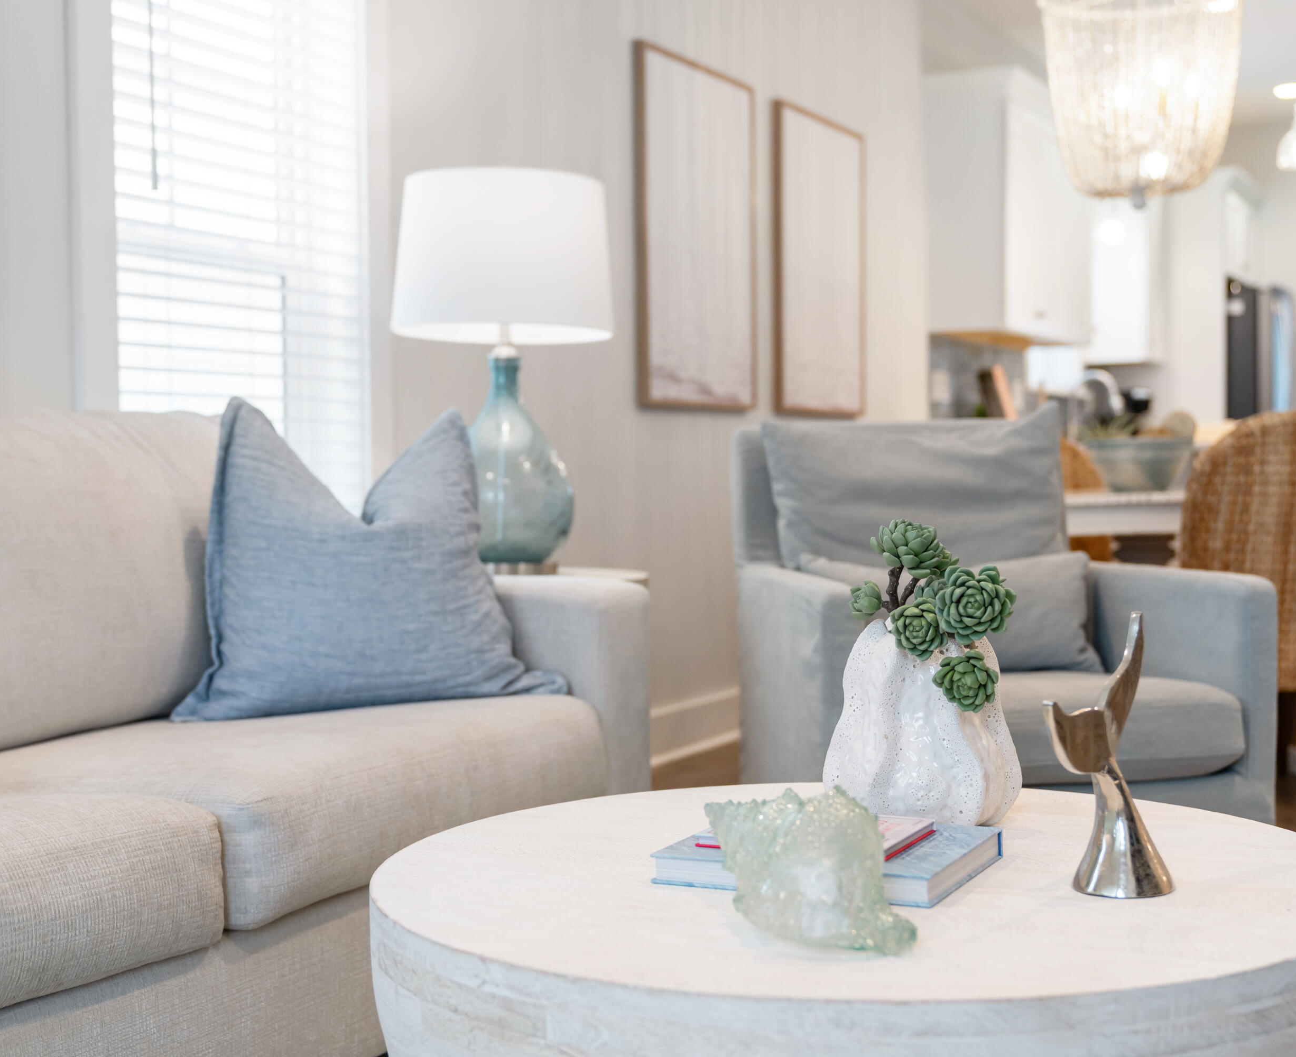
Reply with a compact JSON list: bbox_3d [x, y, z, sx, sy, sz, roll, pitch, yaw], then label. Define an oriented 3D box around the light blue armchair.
[{"bbox_3d":[0.669,0.252,3.604,0.845,0.950,0.870,-1,2,-8],"label":"light blue armchair"}]

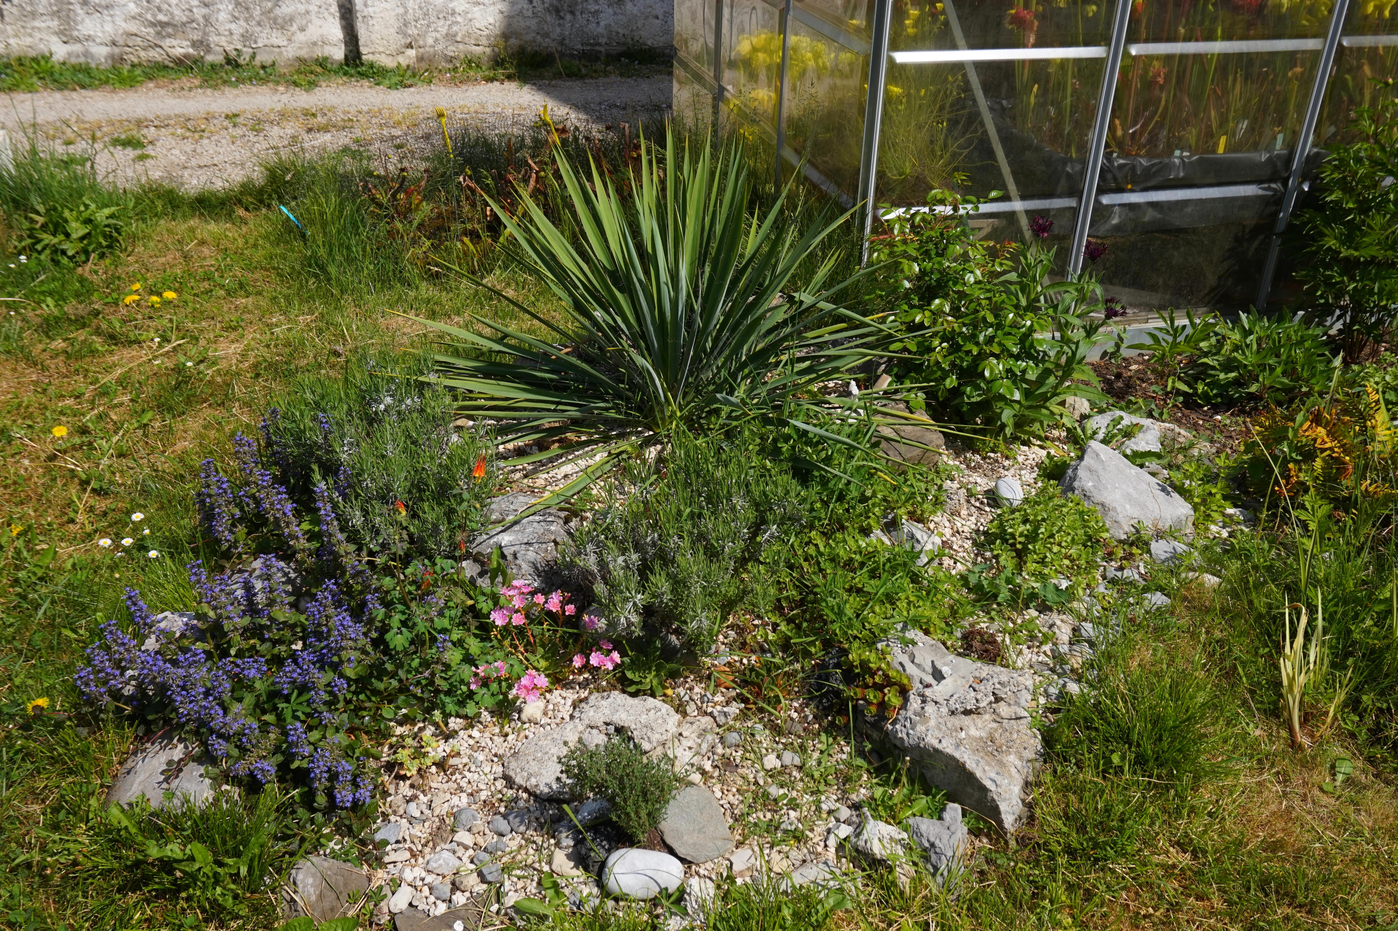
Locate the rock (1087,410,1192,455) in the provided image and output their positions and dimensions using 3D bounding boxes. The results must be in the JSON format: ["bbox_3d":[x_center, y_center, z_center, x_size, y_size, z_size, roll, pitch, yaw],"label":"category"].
[{"bbox_3d":[1.044,-0.080,2.862,0.250,0.085,0.170,-9,30,-17],"label":"rock"}]

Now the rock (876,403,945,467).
[{"bbox_3d":[0.435,-0.064,2.514,0.148,0.092,0.115,-4,31,-9],"label":"rock"}]

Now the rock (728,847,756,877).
[{"bbox_3d":[0.060,0.550,1.672,0.041,0.032,0.038,1,29,0],"label":"rock"}]

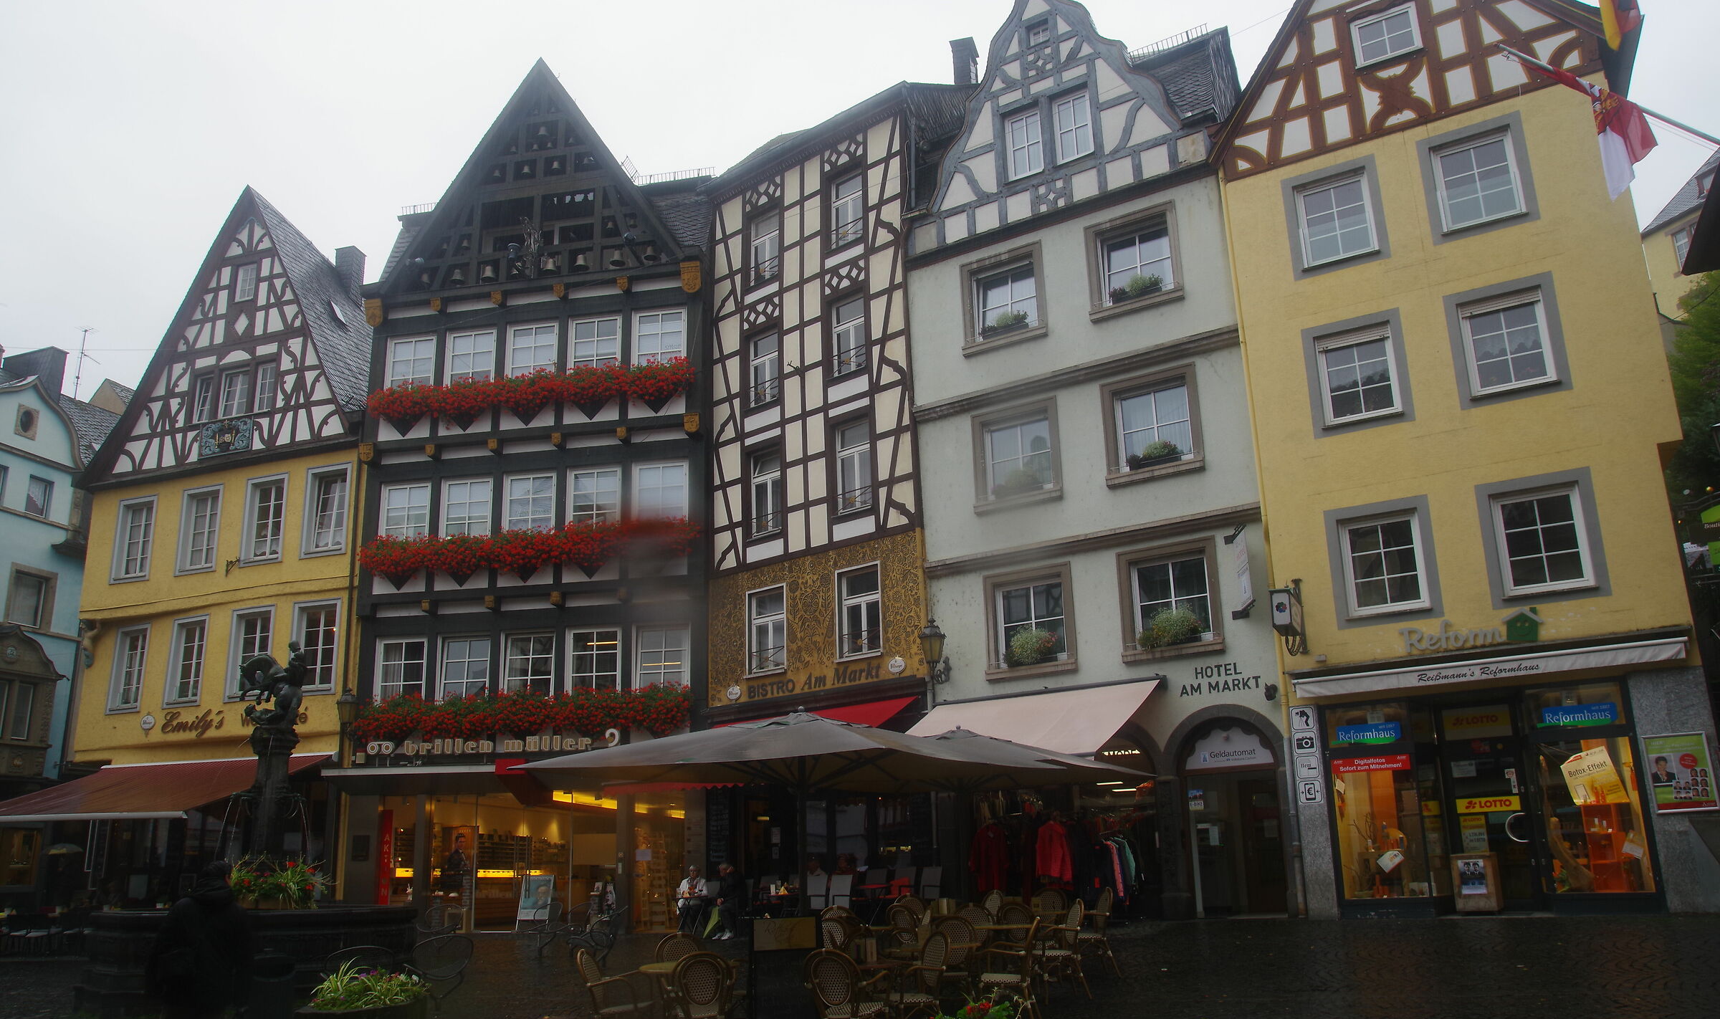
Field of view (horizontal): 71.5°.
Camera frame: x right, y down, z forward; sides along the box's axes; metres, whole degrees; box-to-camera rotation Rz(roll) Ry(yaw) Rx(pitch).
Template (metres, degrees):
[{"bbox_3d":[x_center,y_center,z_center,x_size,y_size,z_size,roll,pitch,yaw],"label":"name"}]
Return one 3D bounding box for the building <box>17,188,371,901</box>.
[{"bbox_3d":[-13.881,1.431,31.227,9.022,17.750,8.000,-7,-15,20],"label":"building"}]

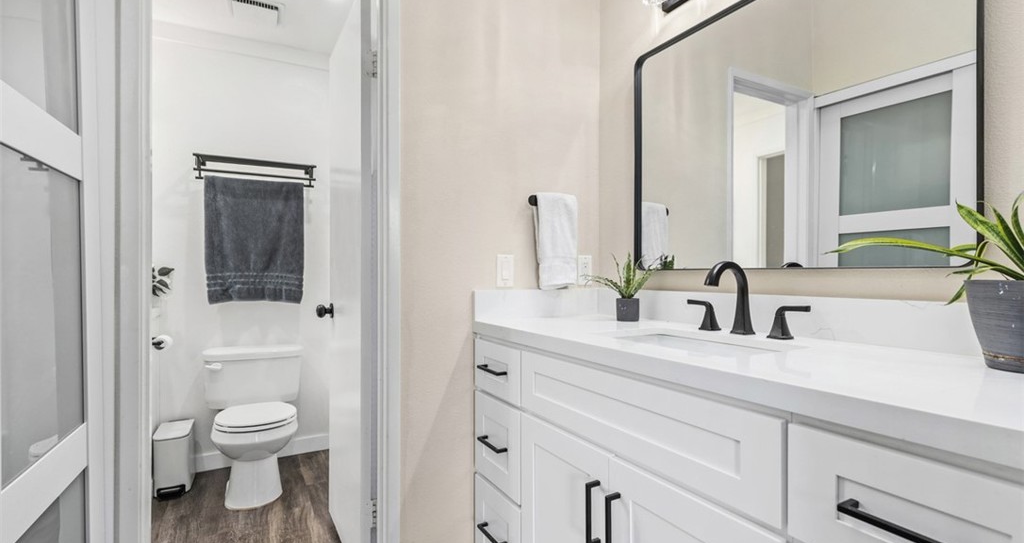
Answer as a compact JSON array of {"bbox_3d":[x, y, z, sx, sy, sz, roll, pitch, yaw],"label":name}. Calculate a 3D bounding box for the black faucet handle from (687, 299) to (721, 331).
[{"bbox_3d":[0.559,0.126,1.331,0.045,0.081,0.088,0,0,-30],"label":"black faucet handle"}]

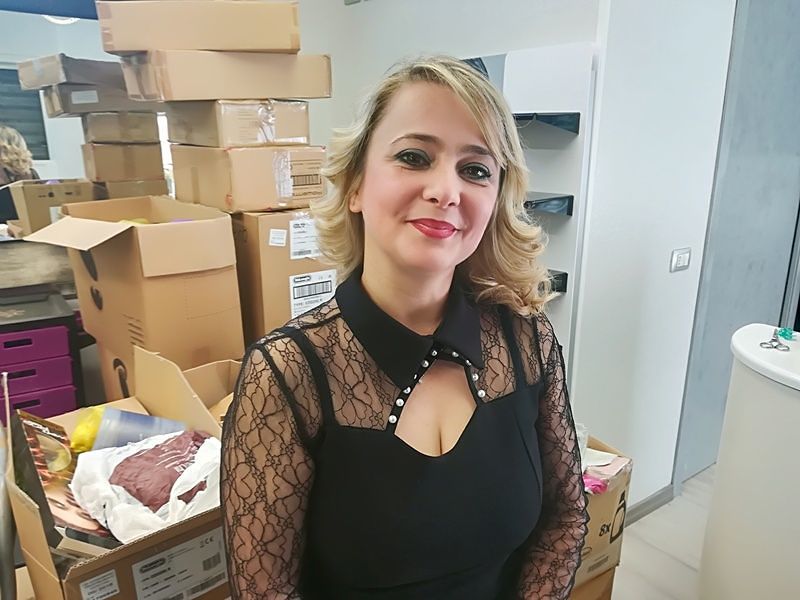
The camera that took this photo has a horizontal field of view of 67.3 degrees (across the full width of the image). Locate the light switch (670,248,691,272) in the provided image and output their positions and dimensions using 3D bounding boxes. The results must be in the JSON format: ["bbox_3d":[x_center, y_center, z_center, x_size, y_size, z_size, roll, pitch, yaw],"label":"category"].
[{"bbox_3d":[1.030,-0.144,2.197,0.120,0.081,0.011,-9,17,-36],"label":"light switch"}]

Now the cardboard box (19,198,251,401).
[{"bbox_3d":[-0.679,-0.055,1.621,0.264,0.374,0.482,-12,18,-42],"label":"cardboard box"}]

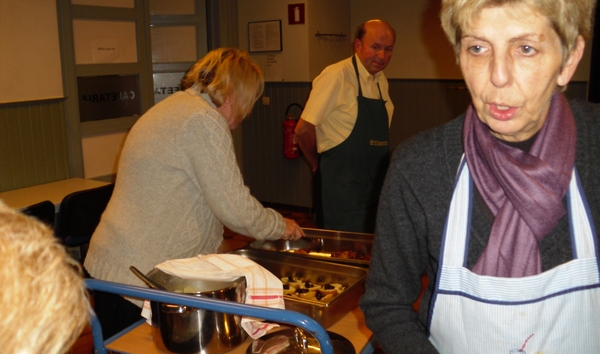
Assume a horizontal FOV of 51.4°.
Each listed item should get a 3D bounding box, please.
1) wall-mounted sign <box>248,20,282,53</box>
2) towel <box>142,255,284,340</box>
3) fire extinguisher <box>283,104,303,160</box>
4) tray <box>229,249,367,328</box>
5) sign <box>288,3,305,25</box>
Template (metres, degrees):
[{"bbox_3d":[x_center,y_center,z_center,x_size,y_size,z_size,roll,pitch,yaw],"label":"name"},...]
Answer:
[{"bbox_3d":[-0.366,-1.493,6.654,0.455,0.320,0.020,7,14,36],"label":"wall-mounted sign"},{"bbox_3d":[-0.250,0.346,1.834,0.400,0.195,0.250,1,11,8],"label":"towel"},{"bbox_3d":[-0.057,-0.475,6.512,0.200,0.570,0.190,-1,11,0],"label":"fire extinguisher"},{"bbox_3d":[-0.082,0.366,2.018,0.530,0.100,0.325,4,12,26],"label":"tray"},{"bbox_3d":[-0.030,-1.659,6.371,0.200,0.200,0.010,7,14,36],"label":"sign"}]

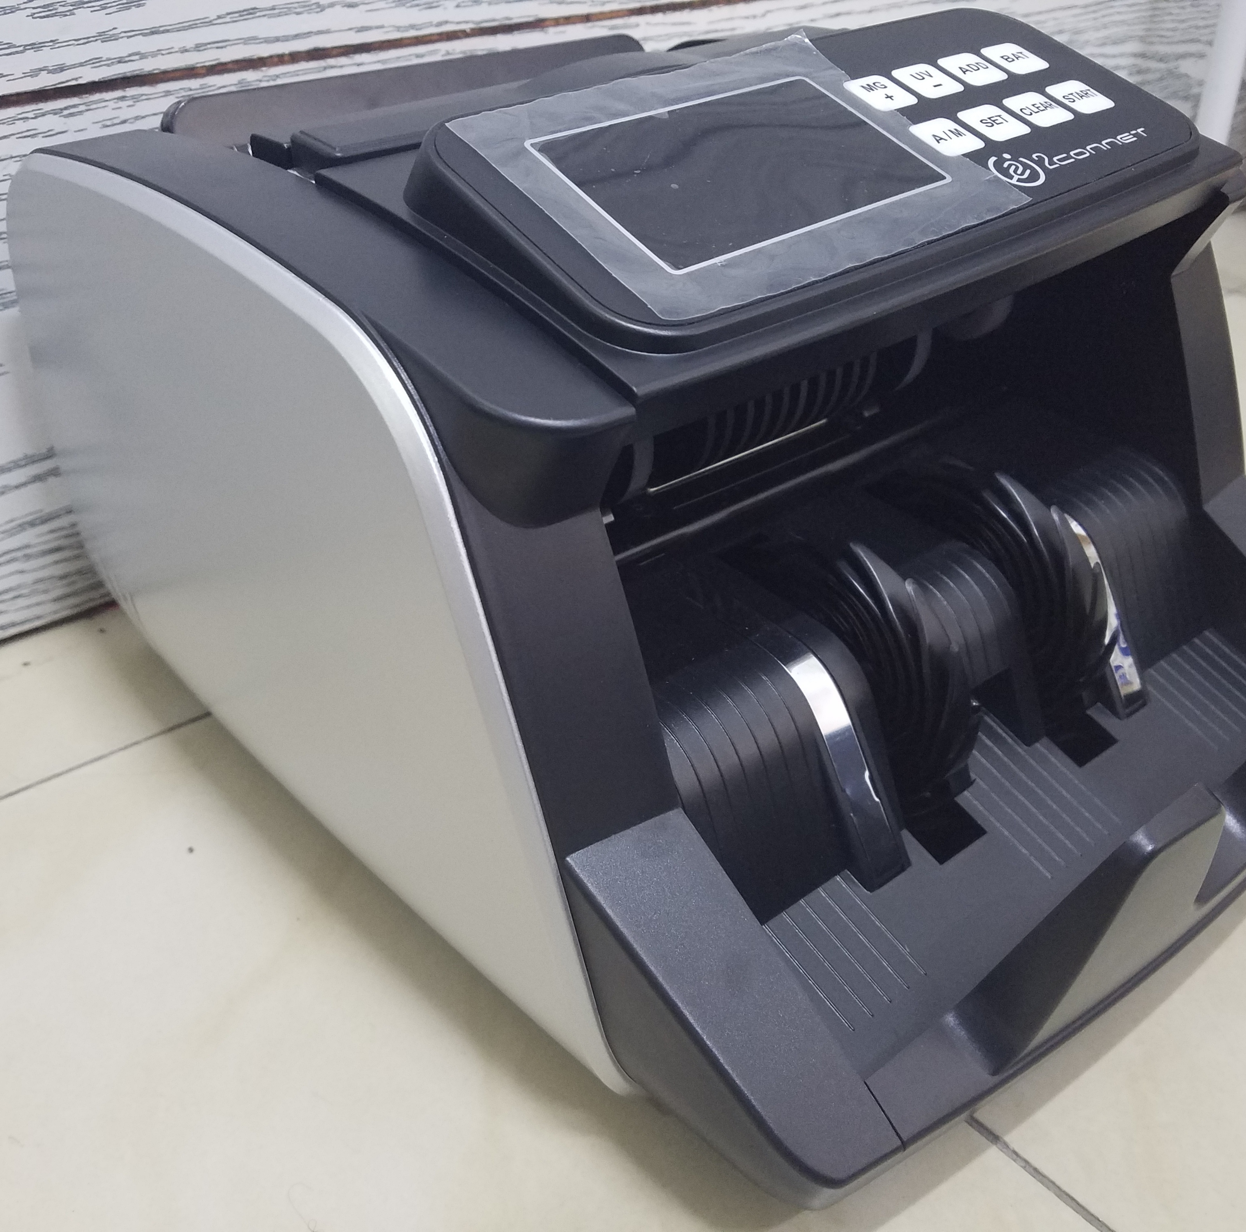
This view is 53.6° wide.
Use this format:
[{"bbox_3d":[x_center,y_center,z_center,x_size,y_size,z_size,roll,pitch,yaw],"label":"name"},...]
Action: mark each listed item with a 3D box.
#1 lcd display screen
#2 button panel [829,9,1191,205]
[{"bbox_3d":[0.028,-0.103,0.288,0.088,0.006,0.053,-27,59,-30],"label":"lcd display screen"},{"bbox_3d":[0.106,-0.139,0.337,0.075,0.010,0.083,-27,59,-30],"label":"button panel"}]

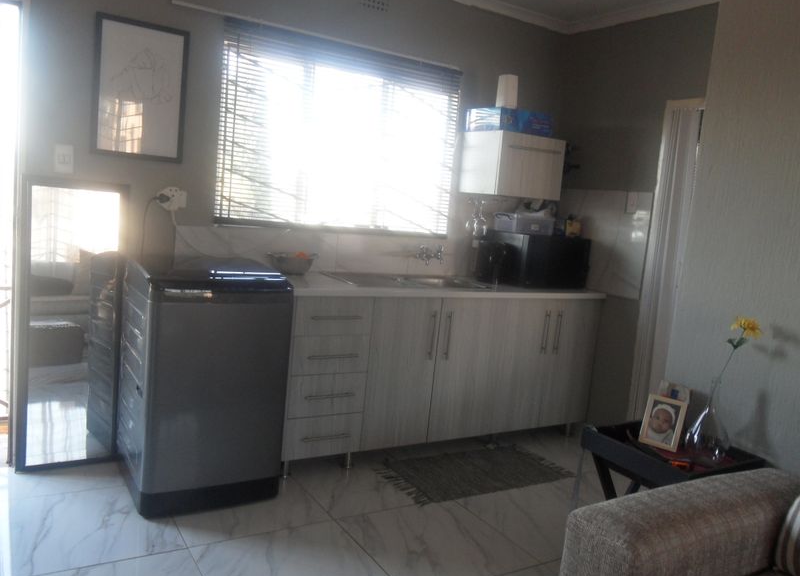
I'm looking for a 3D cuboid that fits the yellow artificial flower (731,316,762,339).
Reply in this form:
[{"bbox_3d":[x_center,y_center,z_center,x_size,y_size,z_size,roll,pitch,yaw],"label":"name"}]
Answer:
[{"bbox_3d":[1.244,0.142,2.323,0.110,0.080,0.110,7,8,13],"label":"yellow artificial flower"}]

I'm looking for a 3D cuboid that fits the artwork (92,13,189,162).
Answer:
[{"bbox_3d":[-1.166,-0.891,2.928,0.394,0.601,0.025,1,9,-32],"label":"artwork"}]

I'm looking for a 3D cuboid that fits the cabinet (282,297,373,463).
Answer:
[{"bbox_3d":[-0.471,0.377,3.257,0.398,0.764,0.560,1,9,-32],"label":"cabinet"}]

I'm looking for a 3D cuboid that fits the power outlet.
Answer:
[{"bbox_3d":[-1.076,-0.422,3.052,0.133,0.104,0.055,1,9,-32],"label":"power outlet"}]

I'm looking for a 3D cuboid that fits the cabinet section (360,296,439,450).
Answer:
[{"bbox_3d":[-0.137,0.358,3.262,0.376,0.721,0.570,1,8,-32],"label":"cabinet section"}]

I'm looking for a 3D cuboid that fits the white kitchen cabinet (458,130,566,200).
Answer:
[{"bbox_3d":[0.678,-0.727,3.900,0.500,0.355,0.347,1,9,-32],"label":"white kitchen cabinet"}]

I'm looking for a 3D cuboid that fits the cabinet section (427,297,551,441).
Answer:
[{"bbox_3d":[0.328,0.365,3.558,0.726,0.721,0.570,1,8,-32],"label":"cabinet section"}]

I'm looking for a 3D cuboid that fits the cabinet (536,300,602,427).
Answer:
[{"bbox_3d":[0.875,0.400,4.088,0.392,0.767,0.560,1,9,-32],"label":"cabinet"}]

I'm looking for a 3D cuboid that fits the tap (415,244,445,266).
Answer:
[{"bbox_3d":[0.190,-0.193,3.834,0.185,0.120,0.120,1,9,-32],"label":"tap"}]

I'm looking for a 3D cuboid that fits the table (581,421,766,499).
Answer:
[{"bbox_3d":[1.000,0.853,2.488,0.465,0.540,0.485,1,9,-32],"label":"table"}]

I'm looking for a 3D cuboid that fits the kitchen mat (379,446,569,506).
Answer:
[{"bbox_3d":[0.392,0.951,3.365,0.965,0.010,0.460,1,9,-32],"label":"kitchen mat"}]

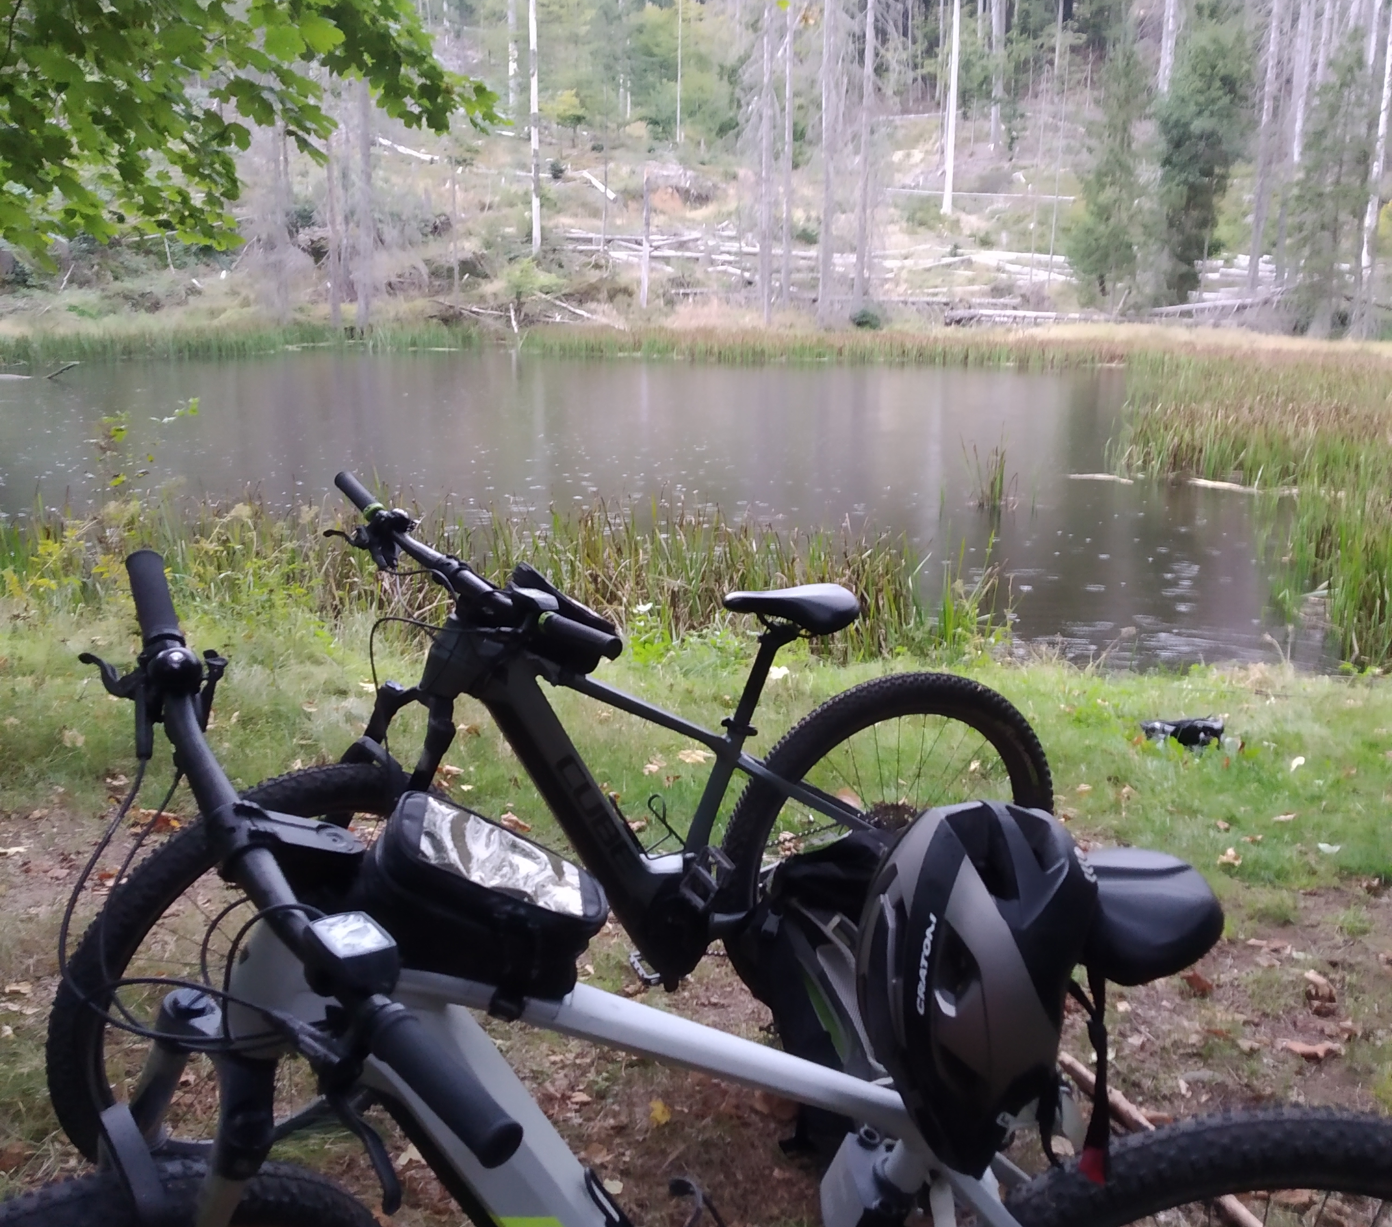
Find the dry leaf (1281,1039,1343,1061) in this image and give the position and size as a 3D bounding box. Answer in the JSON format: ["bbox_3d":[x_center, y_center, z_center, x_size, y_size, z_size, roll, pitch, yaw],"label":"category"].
[{"bbox_3d":[1.171,0.836,2.658,0.095,0.030,0.060,0,13,0],"label":"dry leaf"}]

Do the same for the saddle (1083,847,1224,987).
[{"bbox_3d":[0.301,0.255,1.156,0.268,0.080,0.148,-1,22,-1],"label":"saddle"}]

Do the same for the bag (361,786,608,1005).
[{"bbox_3d":[-0.172,0.243,1.141,0.190,0.110,0.090,18,21,-8],"label":"bag"}]

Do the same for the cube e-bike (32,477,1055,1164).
[{"bbox_3d":[-0.113,0.349,2.384,1.854,1.103,0.686,-6,20,-24],"label":"cube e-bike"}]

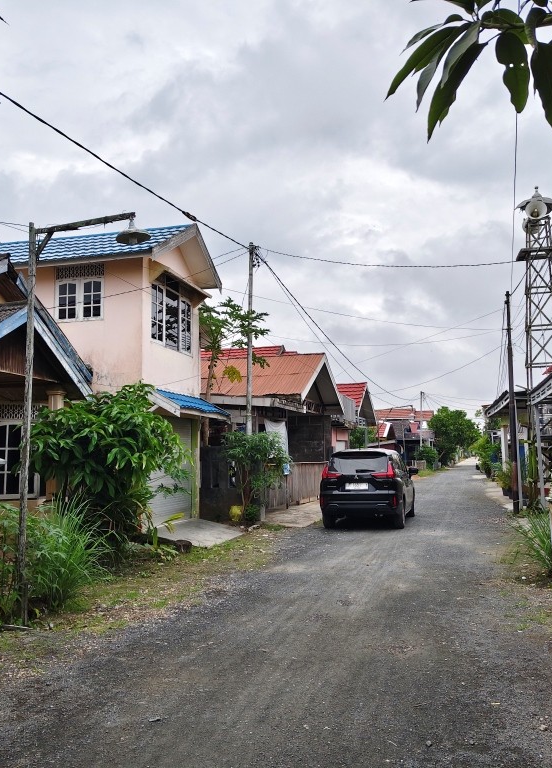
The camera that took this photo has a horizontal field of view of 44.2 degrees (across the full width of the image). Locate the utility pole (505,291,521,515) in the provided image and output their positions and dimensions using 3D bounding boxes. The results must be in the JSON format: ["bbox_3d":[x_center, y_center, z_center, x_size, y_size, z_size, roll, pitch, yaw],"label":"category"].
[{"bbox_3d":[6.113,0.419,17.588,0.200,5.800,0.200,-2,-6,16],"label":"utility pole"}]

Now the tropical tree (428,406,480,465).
[{"bbox_3d":[16.147,4.707,62.028,4.900,5.500,4.900,-3,-6,16],"label":"tropical tree"}]

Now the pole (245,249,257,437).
[{"bbox_3d":[-0.670,-0.175,16.920,0.160,6.870,0.160,-1,-6,16],"label":"pole"}]

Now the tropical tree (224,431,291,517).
[{"bbox_3d":[-0.507,2.251,17.118,1.600,2.250,1.700,-1,-6,0],"label":"tropical tree"}]

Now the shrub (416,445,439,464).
[{"bbox_3d":[13.087,6.231,58.566,1.900,1.900,1.800,-3,-6,16],"label":"shrub"}]

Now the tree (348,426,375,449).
[{"bbox_3d":[4.866,3.989,38.668,2.000,3.200,2.100,-3,-6,16],"label":"tree"}]

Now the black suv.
[{"bbox_3d":[2.291,2.400,16.236,1.780,1.750,4.550,-3,-6,16],"label":"black suv"}]

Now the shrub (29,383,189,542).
[{"bbox_3d":[-2.692,1.348,11.049,2.400,2.850,2.600,-3,-6,16],"label":"shrub"}]

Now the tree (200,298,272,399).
[{"bbox_3d":[-1.386,0.546,19.017,2.200,6.050,2.300,-3,-6,16],"label":"tree"}]

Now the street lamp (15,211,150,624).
[{"bbox_3d":[-1.878,0.267,6.610,1.460,4.080,0.340,-3,-6,20],"label":"street lamp"}]

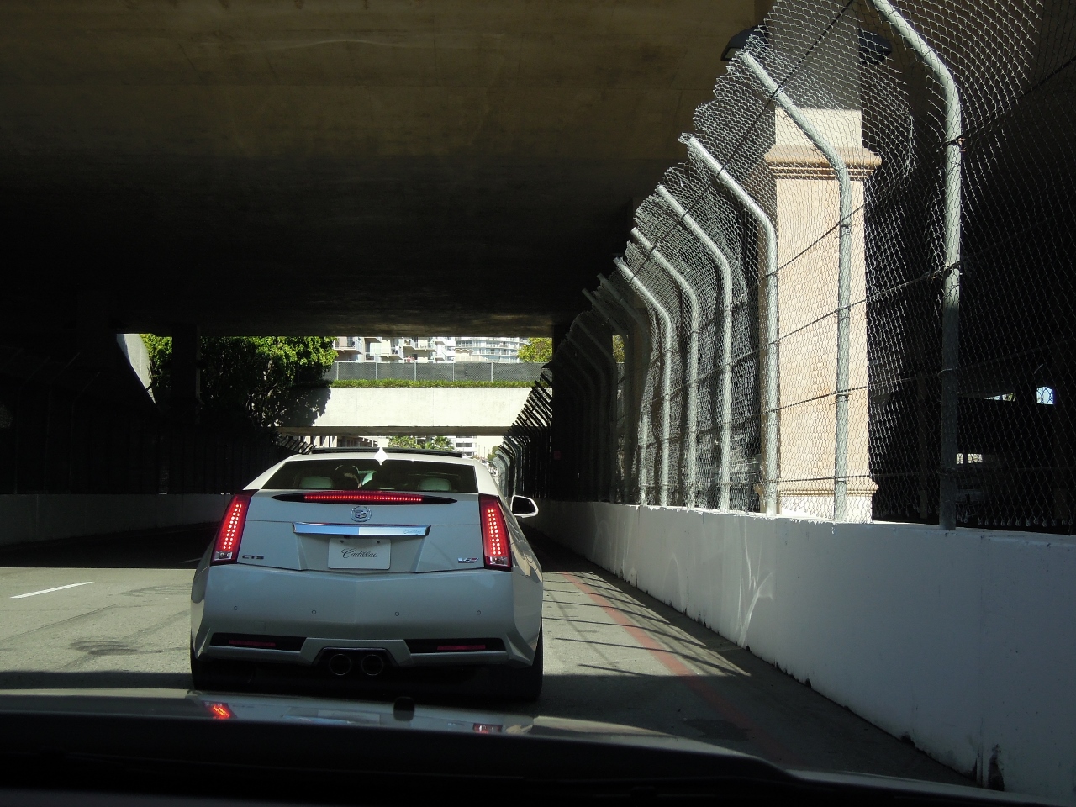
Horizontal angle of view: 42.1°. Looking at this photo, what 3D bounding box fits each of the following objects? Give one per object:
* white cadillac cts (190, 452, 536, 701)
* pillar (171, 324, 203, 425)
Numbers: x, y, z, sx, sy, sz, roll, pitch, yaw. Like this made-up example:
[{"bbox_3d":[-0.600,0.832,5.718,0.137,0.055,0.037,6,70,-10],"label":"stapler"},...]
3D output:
[{"bbox_3d":[-0.960,0.968,8.969,1.885,1.420,4.790,1,-4,-2],"label":"white cadillac cts"},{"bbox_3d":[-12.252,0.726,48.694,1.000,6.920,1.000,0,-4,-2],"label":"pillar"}]

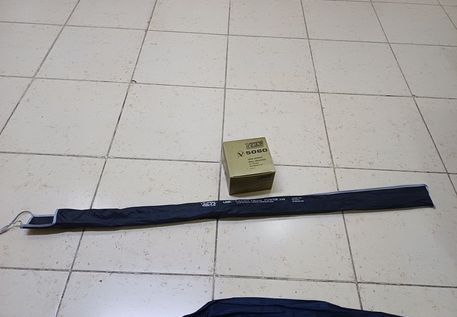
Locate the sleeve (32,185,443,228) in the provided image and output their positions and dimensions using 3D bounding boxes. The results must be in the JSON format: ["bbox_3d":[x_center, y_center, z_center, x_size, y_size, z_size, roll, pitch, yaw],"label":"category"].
[{"bbox_3d":[0.030,0.153,1.038,1.268,0.030,0.083,-3,53,-5],"label":"sleeve"}]

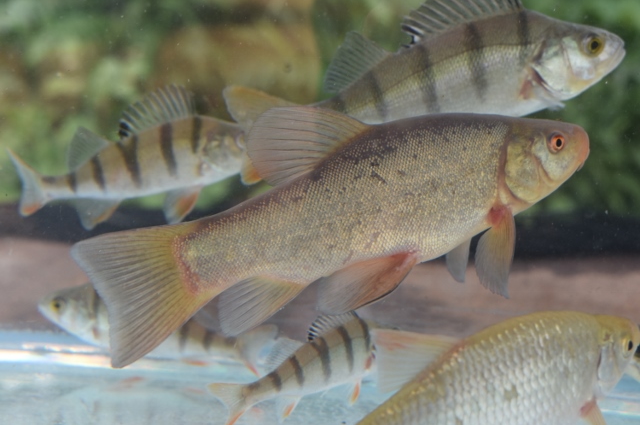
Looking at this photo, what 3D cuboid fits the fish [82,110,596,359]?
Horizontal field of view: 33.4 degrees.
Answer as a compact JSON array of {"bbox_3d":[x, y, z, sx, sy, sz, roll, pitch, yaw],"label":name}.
[{"bbox_3d":[0.010,0.004,0.605,0.310,0.142,0.056,-18,0,-18],"label":"fish"}]

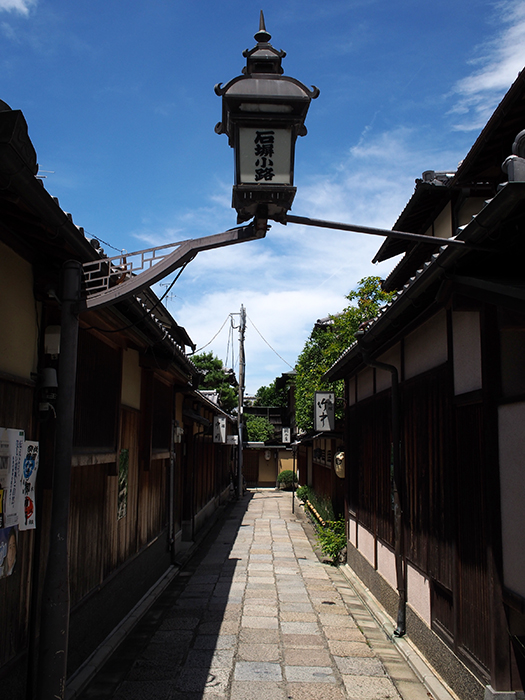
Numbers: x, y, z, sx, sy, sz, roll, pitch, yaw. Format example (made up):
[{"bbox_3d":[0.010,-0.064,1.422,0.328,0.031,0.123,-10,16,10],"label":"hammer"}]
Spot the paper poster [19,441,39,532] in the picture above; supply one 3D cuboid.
[{"bbox_3d":[-1.394,0.811,4.100,0.015,0.530,0.270,0,-8,2],"label":"paper poster"}]

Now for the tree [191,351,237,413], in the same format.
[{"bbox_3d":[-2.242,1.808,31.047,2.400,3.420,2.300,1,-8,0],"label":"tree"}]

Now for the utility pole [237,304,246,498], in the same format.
[{"bbox_3d":[-0.797,1.892,26.495,0.320,7.430,0.320,1,-8,0],"label":"utility pole"}]

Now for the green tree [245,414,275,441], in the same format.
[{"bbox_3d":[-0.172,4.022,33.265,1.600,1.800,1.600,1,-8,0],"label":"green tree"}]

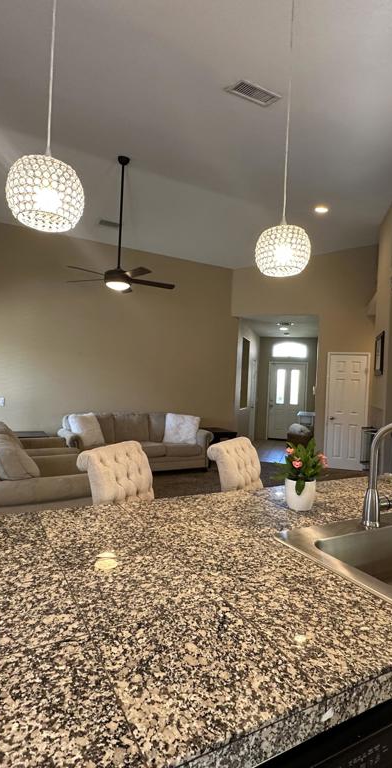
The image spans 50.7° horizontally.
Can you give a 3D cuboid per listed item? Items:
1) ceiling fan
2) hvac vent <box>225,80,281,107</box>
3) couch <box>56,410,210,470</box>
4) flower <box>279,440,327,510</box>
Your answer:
[{"bbox_3d":[-0.895,-1.912,4.971,1.420,1.630,1.400,2,0,-28],"label":"ceiling fan"},{"bbox_3d":[0.423,-2.185,3.089,0.370,0.040,0.220,2,13,-28],"label":"hvac vent"},{"bbox_3d":[-0.950,0.921,6.596,2.330,0.910,0.900,2,0,-28],"label":"couch"},{"bbox_3d":[0.467,0.384,1.803,0.200,0.295,0.200,2,0,0],"label":"flower"}]

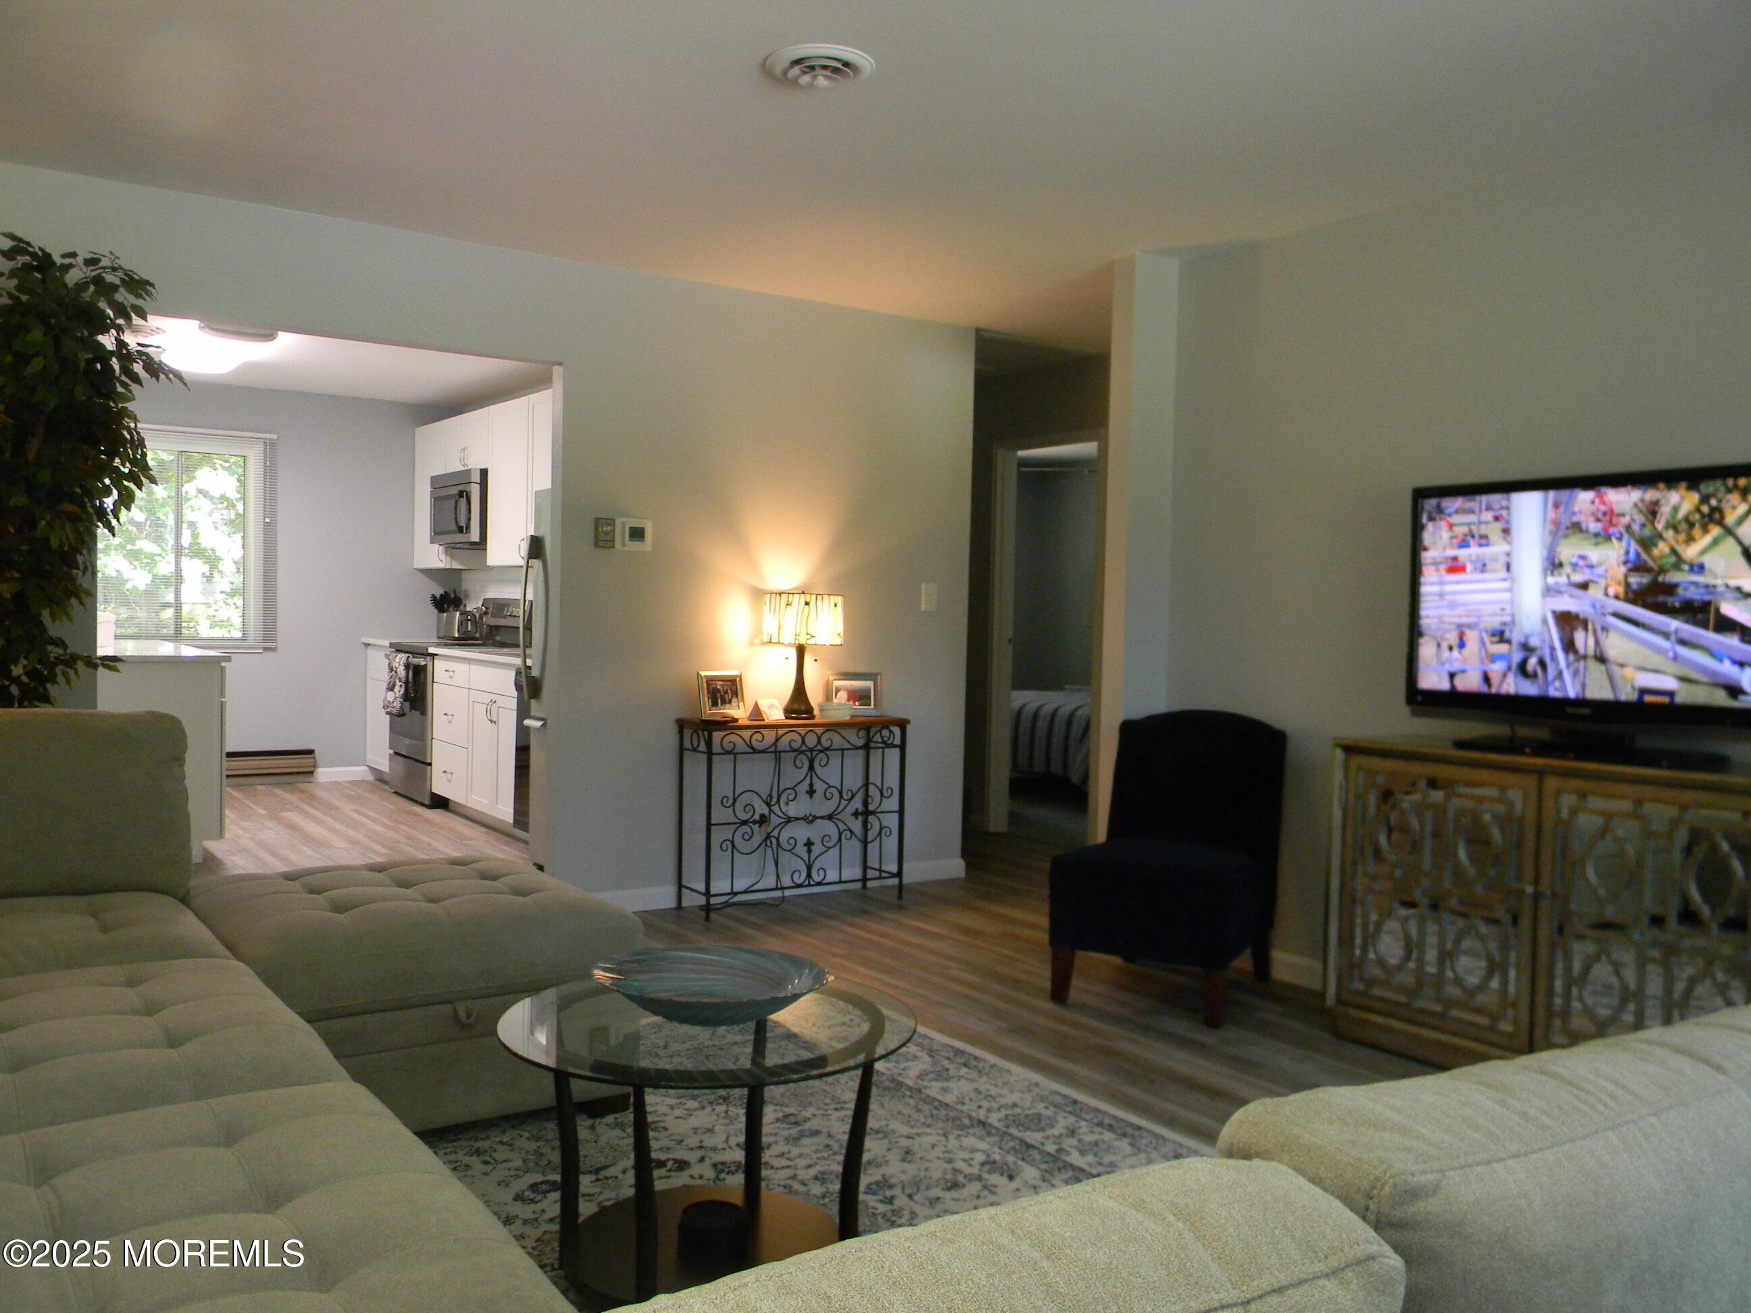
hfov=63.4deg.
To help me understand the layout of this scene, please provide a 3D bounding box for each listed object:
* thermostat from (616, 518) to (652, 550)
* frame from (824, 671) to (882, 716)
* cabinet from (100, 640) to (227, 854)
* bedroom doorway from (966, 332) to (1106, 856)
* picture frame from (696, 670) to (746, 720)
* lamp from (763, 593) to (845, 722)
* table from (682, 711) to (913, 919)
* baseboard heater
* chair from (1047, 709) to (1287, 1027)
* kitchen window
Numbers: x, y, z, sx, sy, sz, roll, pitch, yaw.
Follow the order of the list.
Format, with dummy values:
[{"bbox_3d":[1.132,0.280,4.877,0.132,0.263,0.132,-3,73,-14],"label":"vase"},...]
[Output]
[{"bbox_3d":[-0.897,-0.458,5.312,0.145,0.117,0.030,0,2,-35],"label":"thermostat"},{"bbox_3d":[-0.086,0.153,5.781,0.226,0.183,0.070,1,2,-7],"label":"frame"},{"bbox_3d":[-3.649,0.406,6.847,0.612,0.904,1.958,0,2,-35],"label":"cabinet"},{"bbox_3d":[0.877,-0.116,7.316,0.141,2.149,0.924,0,2,-35],"label":"bedroom doorway"},{"bbox_3d":[-0.593,0.149,5.455,0.189,0.189,0.080,0,2,-29],"label":"picture frame"},{"bbox_3d":[-0.285,-0.006,5.562,0.319,0.507,0.319,1,2,0],"label":"lamp"},{"bbox_3d":[-0.320,0.617,5.602,0.904,0.743,0.286,0,2,-35],"label":"table"},{"bbox_3d":[-3.841,0.686,8.569,0.884,0.201,0.070,0,2,-35],"label":"baseboard heater"},{"bbox_3d":[0.940,0.624,4.494,0.562,0.873,0.693,3,2,28],"label":"chair"},{"bbox_3d":[-4.098,-0.679,8.361,1.054,1.285,0.100,0,2,-35],"label":"kitchen window"}]

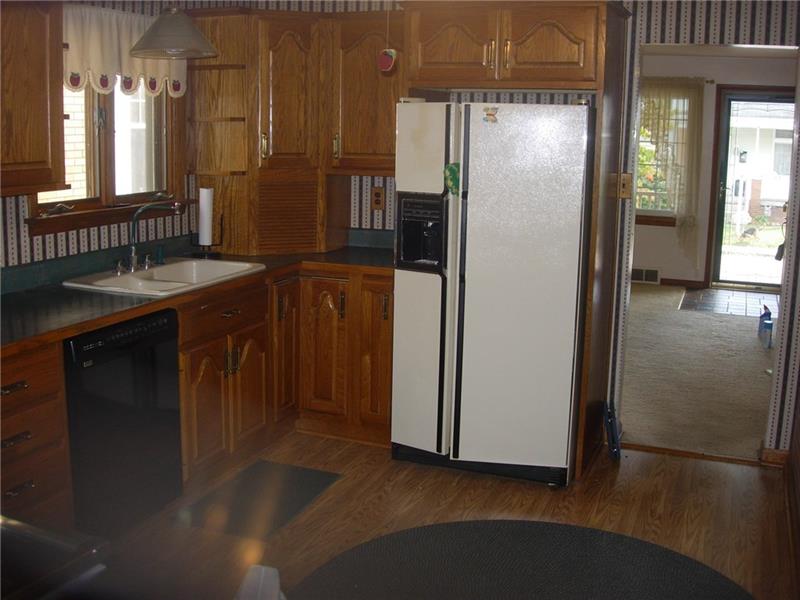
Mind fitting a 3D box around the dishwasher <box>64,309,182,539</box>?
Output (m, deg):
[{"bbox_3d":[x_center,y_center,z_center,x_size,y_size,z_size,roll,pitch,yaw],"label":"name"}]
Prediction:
[{"bbox_3d":[-1.311,0.476,3.479,0.601,0.847,0.625,5,12,21],"label":"dishwasher"}]

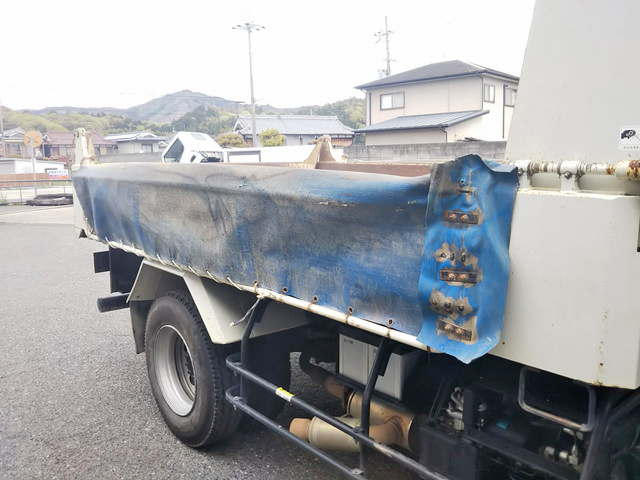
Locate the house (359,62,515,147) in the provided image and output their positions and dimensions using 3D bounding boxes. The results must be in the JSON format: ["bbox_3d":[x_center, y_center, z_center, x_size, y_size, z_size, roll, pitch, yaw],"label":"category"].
[{"bbox_3d":[6.450,-6.930,32.562,8.500,7.200,10.600,5,10,39],"label":"house"}]

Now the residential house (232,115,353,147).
[{"bbox_3d":[-2.628,-8.484,50.737,11.000,5.591,7.000,-5,9,-24],"label":"residential house"}]

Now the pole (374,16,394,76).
[{"bbox_3d":[4.992,-10.636,41.939,1.600,11.969,0.900,-1,8,0],"label":"pole"}]

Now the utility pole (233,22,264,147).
[{"bbox_3d":[-4.320,-8.763,36.113,2.000,10.333,0.900,-1,8,0],"label":"utility pole"}]

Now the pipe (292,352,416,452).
[{"bbox_3d":[0.136,0.717,2.369,0.340,0.330,0.680,-8,11,-40],"label":"pipe"}]

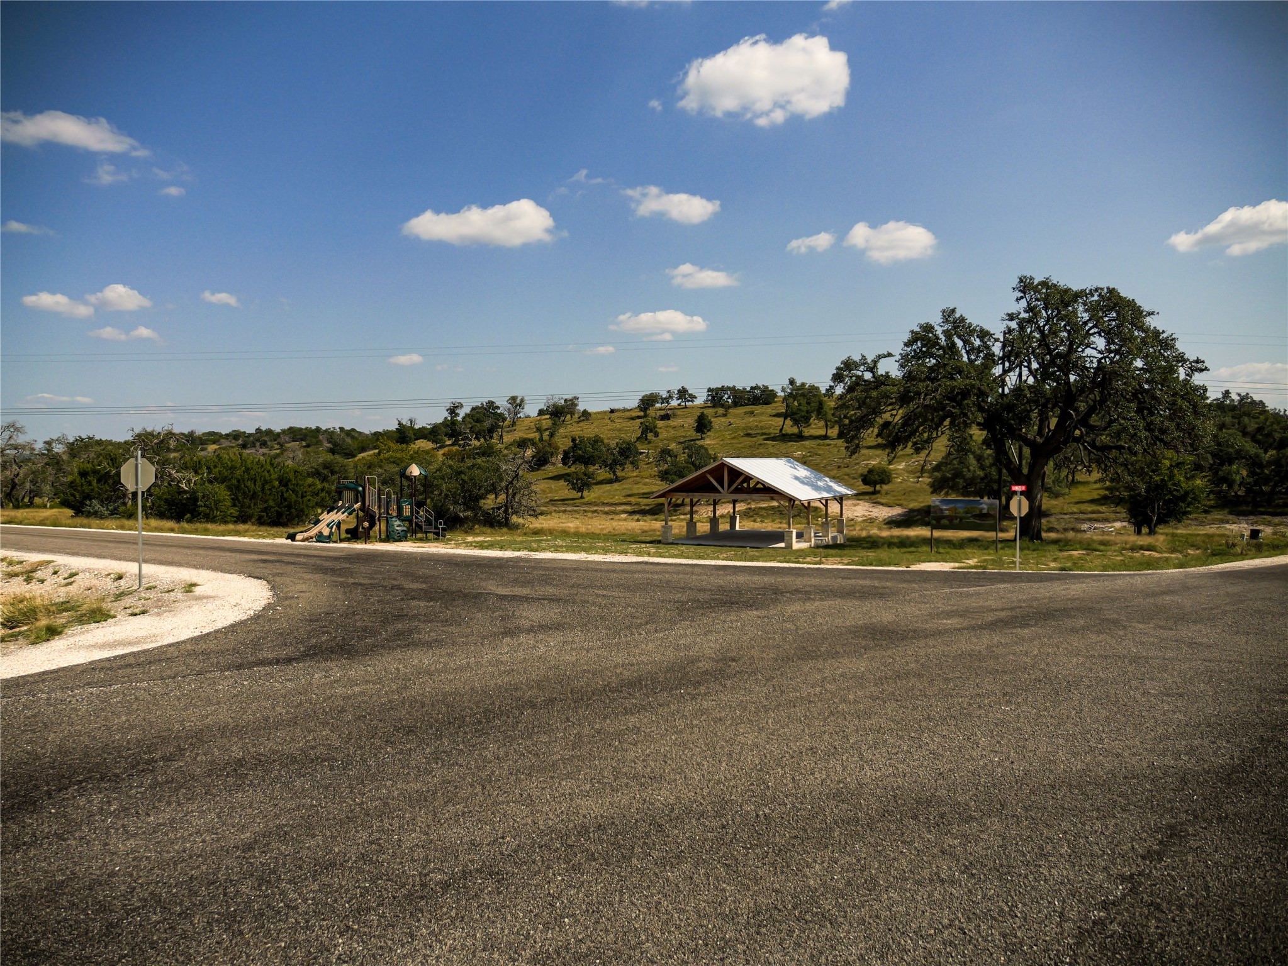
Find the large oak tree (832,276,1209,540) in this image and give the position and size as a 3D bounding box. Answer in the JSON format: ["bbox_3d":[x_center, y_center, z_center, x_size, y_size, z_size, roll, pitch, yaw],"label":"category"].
[{"bbox_3d":[20.427,-4.182,50.300,19.400,14.940,18.500,1,2,22],"label":"large oak tree"}]

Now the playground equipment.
[{"bbox_3d":[-14.400,0.969,46.400,7.900,3.950,5.200,-1,2,-17],"label":"playground equipment"}]

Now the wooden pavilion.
[{"bbox_3d":[6.893,0.916,52.914,8.730,4.750,11.460,1,2,28],"label":"wooden pavilion"}]

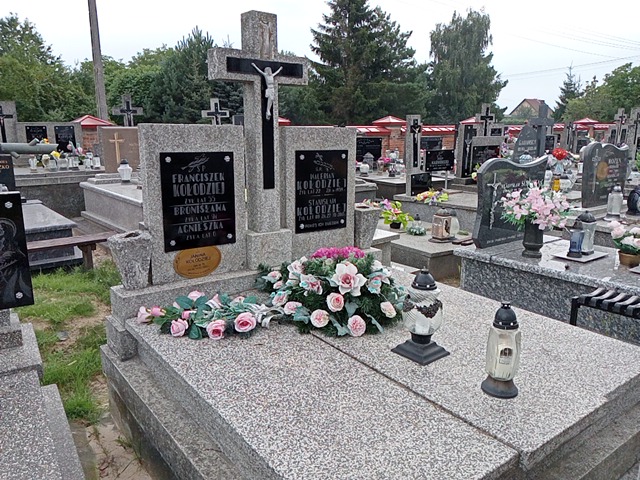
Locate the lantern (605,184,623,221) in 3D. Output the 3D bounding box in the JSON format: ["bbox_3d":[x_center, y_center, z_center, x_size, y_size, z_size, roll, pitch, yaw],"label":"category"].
[{"bbox_3d":[2.830,-0.362,4.943,0.140,0.328,0.140,8,15,29],"label":"lantern"}]

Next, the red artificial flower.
[{"bbox_3d":[2.927,-1.040,6.300,0.175,0.140,0.160,1,13,1],"label":"red artificial flower"}]

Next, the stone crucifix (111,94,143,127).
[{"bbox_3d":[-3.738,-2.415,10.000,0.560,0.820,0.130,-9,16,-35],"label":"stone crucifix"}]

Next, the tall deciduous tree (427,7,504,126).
[{"bbox_3d":[10.046,-11.280,35.500,5.300,8.900,5.300,-9,16,-35],"label":"tall deciduous tree"}]

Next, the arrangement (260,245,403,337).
[{"bbox_3d":[0.059,0.206,2.639,0.720,0.300,0.660,-4,14,-17],"label":"arrangement"}]

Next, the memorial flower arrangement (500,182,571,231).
[{"bbox_3d":[1.525,-0.233,3.663,0.460,0.330,0.420,-9,16,-35],"label":"memorial flower arrangement"}]

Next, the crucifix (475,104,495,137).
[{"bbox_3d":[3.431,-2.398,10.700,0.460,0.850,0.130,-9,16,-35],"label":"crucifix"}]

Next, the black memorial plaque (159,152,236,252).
[{"bbox_3d":[-0.633,-0.206,2.725,0.400,0.500,0.025,-9,16,-36],"label":"black memorial plaque"}]

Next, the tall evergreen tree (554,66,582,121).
[{"bbox_3d":[19.630,-10.601,40.249,2.700,5.501,2.700,7,15,24],"label":"tall evergreen tree"}]

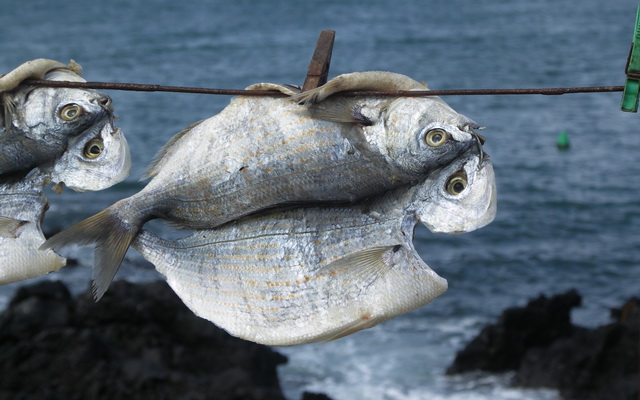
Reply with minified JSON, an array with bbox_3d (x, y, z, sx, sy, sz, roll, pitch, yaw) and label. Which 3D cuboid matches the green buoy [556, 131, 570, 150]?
[{"bbox_3d":[7.902,-1.931,66.000,0.430,0.620,0.430,-1,7,0],"label":"green buoy"}]

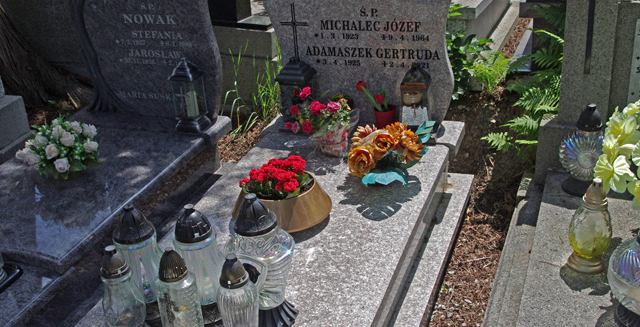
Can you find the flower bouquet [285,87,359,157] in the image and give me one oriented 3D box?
[{"bbox_3d":[0.005,-0.180,2.938,0.300,0.265,0.220,4,27,19],"label":"flower bouquet"}]

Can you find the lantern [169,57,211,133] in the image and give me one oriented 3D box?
[{"bbox_3d":[-0.538,-0.283,3.047,0.135,0.296,0.135,10,30,29],"label":"lantern"}]

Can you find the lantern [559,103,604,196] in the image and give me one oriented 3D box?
[{"bbox_3d":[0.839,-0.057,2.345,0.143,0.281,0.135,10,29,28],"label":"lantern"}]

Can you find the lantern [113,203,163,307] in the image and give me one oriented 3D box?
[{"bbox_3d":[-0.489,0.259,2.029,0.125,0.333,0.125,4,27,19],"label":"lantern"}]

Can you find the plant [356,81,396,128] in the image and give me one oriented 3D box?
[{"bbox_3d":[0.238,-0.246,3.093,0.165,0.215,0.100,4,27,19],"label":"plant"}]

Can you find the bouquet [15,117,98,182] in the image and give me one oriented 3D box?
[{"bbox_3d":[-0.959,-0.082,2.740,0.300,0.190,0.265,4,27,19],"label":"bouquet"}]

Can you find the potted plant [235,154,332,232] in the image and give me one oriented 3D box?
[{"bbox_3d":[-0.125,0.062,2.346,0.316,0.172,0.305,-4,26,2],"label":"potted plant"}]

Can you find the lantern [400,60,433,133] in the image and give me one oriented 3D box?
[{"bbox_3d":[0.407,-0.278,3.058,0.140,0.275,0.135,4,27,19],"label":"lantern"}]

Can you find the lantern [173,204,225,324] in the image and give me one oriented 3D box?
[{"bbox_3d":[-0.304,0.240,1.855,0.124,0.308,0.124,5,27,20],"label":"lantern"}]

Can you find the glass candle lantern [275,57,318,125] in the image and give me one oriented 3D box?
[{"bbox_3d":[-0.090,-0.268,2.892,0.136,0.287,0.136,10,29,28],"label":"glass candle lantern"}]

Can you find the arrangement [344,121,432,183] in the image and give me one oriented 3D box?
[{"bbox_3d":[0.253,-0.049,2.502,0.287,0.178,0.253,4,27,17],"label":"arrangement"}]

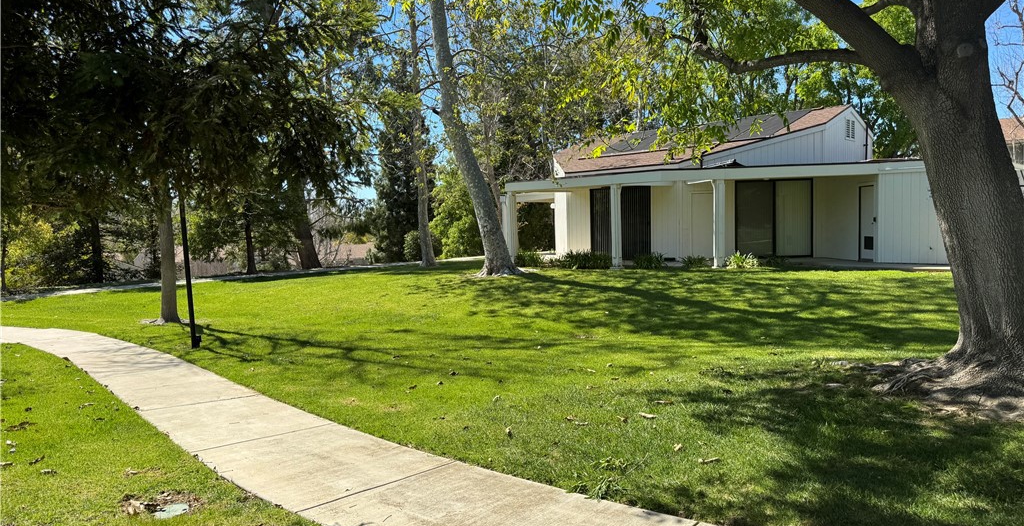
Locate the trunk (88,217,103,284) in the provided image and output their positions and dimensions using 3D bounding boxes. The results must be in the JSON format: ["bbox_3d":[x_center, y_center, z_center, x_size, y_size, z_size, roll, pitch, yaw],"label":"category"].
[{"bbox_3d":[-12.281,-0.398,20.934,0.380,2.050,0.380,-3,4,-30],"label":"trunk"}]

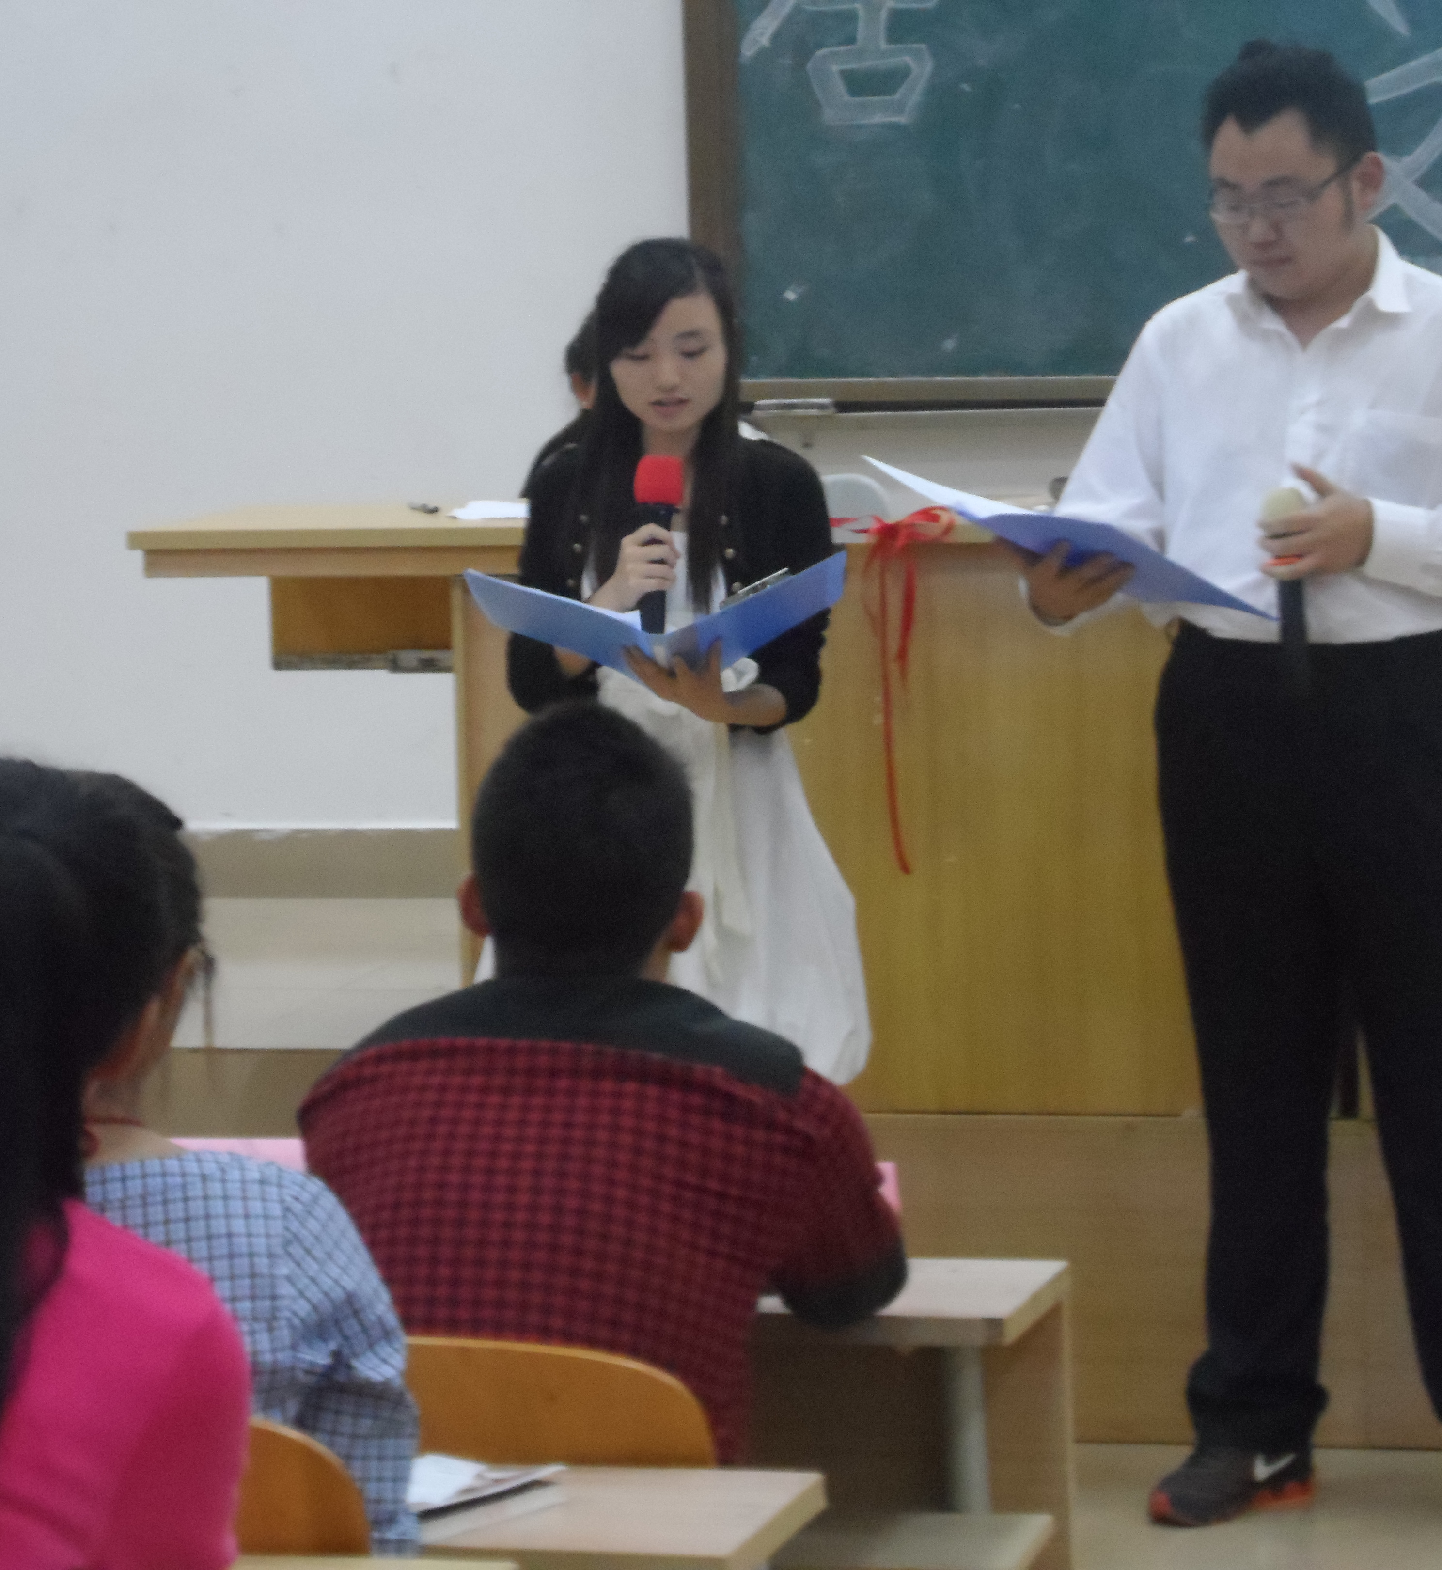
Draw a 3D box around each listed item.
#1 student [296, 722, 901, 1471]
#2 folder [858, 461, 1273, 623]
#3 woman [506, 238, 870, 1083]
[{"bbox_3d":[-0.063,0.549,5.723,0.480,1.250,0.720,-1,5,9],"label":"student"},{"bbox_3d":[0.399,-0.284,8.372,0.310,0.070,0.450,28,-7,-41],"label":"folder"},{"bbox_3d":[-0.059,0.117,8.751,0.470,1.550,0.450,-1,5,2],"label":"woman"}]

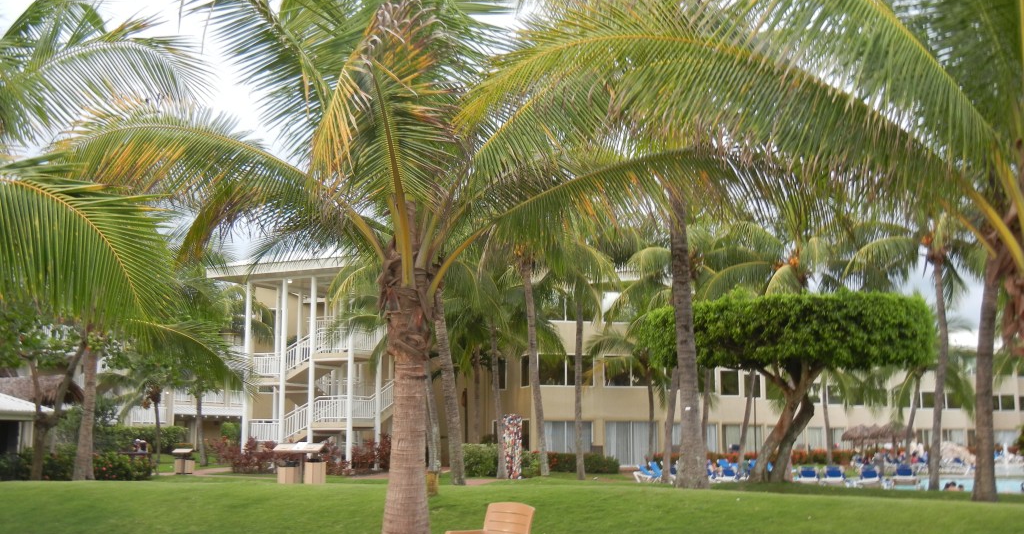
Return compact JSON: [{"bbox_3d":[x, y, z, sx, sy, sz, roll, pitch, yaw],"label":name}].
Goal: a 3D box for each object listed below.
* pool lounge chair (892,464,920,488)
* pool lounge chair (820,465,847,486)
[{"bbox_3d":[10.573,5.616,31.000,0.700,0.680,1.850,-2,-8,12],"label":"pool lounge chair"},{"bbox_3d":[8.945,5.791,32.200,0.700,0.680,1.850,-2,-8,12],"label":"pool lounge chair"}]

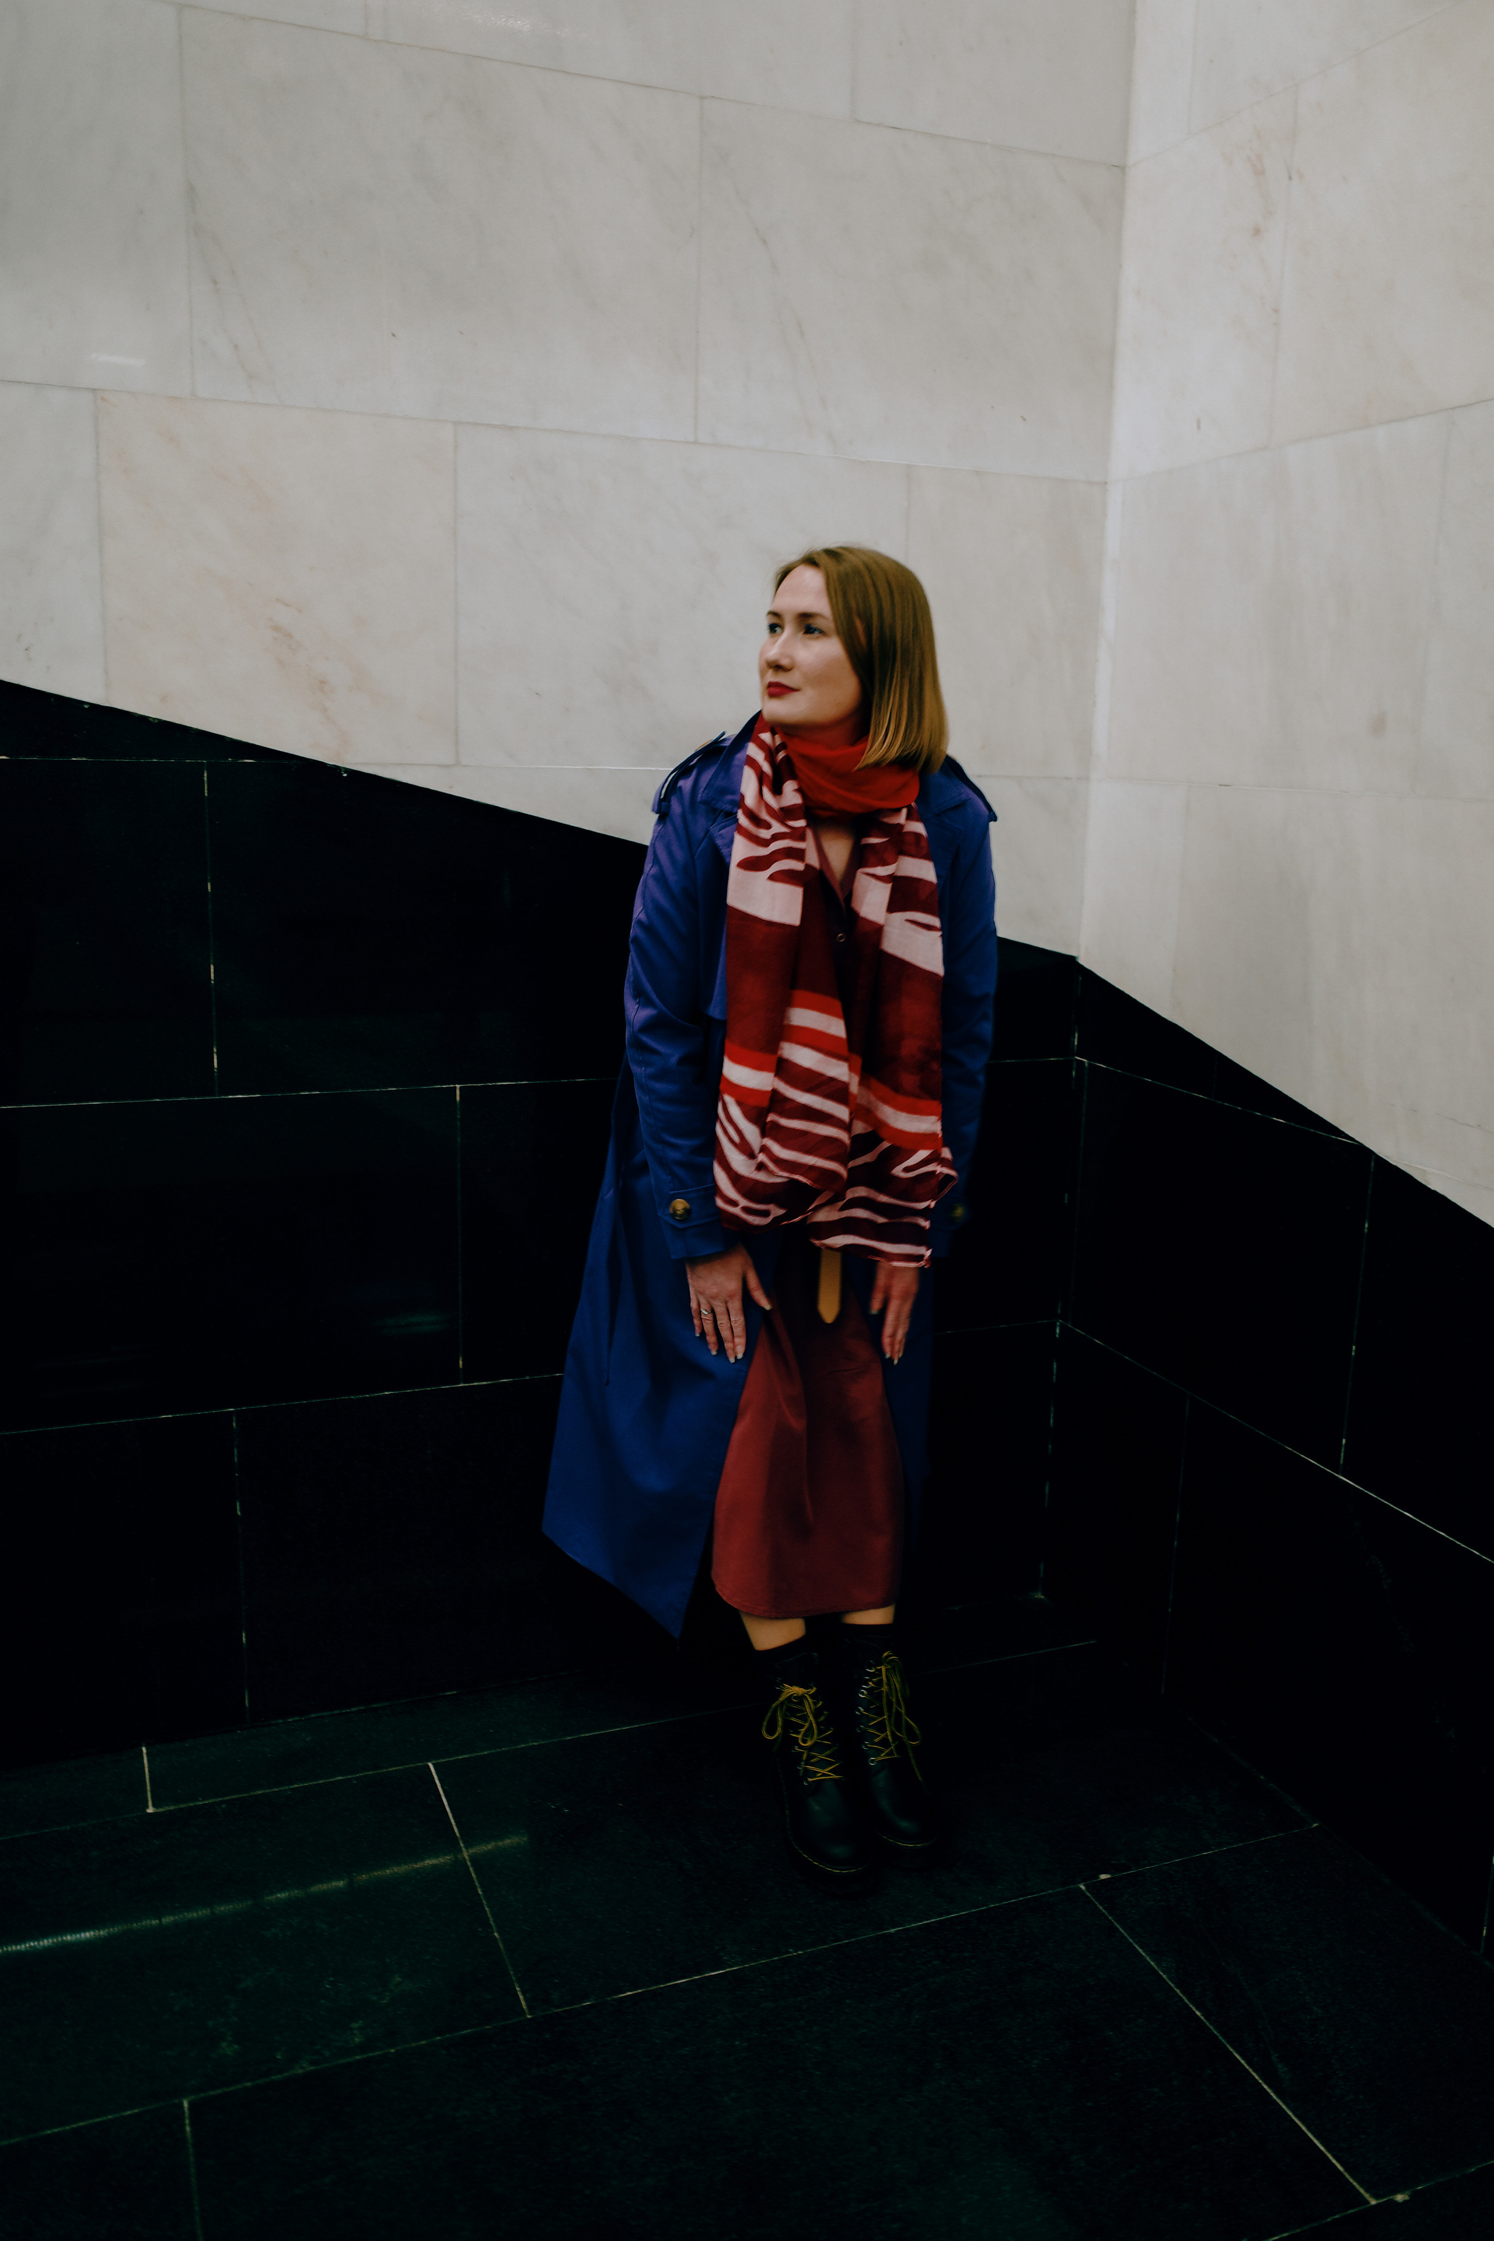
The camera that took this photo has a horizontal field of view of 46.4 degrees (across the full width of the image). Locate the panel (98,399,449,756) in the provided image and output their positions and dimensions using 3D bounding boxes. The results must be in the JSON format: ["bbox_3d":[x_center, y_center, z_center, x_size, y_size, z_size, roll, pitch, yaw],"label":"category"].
[{"bbox_3d":[-0.613,-0.706,2.317,0.454,0.453,0.025,-3,13,-21],"label":"panel"}]

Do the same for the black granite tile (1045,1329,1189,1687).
[{"bbox_3d":[0.616,0.633,2.910,0.030,0.510,0.370,-4,13,-22],"label":"black granite tile"}]

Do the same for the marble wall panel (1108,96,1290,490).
[{"bbox_3d":[0.663,-1.186,2.524,0.030,0.454,0.381,-4,13,-22],"label":"marble wall panel"}]

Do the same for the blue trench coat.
[{"bbox_3d":[0.048,0.074,2.449,0.543,1.261,0.388,-3,13,-21],"label":"blue trench coat"}]

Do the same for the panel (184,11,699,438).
[{"bbox_3d":[-0.392,-1.173,2.339,0.684,0.454,0.030,-3,13,-21],"label":"panel"}]

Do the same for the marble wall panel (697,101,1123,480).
[{"bbox_3d":[0.250,-1.193,2.545,0.682,0.449,0.025,-3,13,-21],"label":"marble wall panel"}]

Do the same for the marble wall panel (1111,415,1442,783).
[{"bbox_3d":[0.709,-0.697,2.439,0.025,0.453,0.696,-4,13,-23],"label":"marble wall panel"}]

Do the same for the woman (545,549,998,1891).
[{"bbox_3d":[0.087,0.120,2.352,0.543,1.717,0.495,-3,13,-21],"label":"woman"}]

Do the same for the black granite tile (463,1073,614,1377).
[{"bbox_3d":[-0.110,0.155,2.703,0.678,0.458,0.025,-3,13,-21],"label":"black granite tile"}]

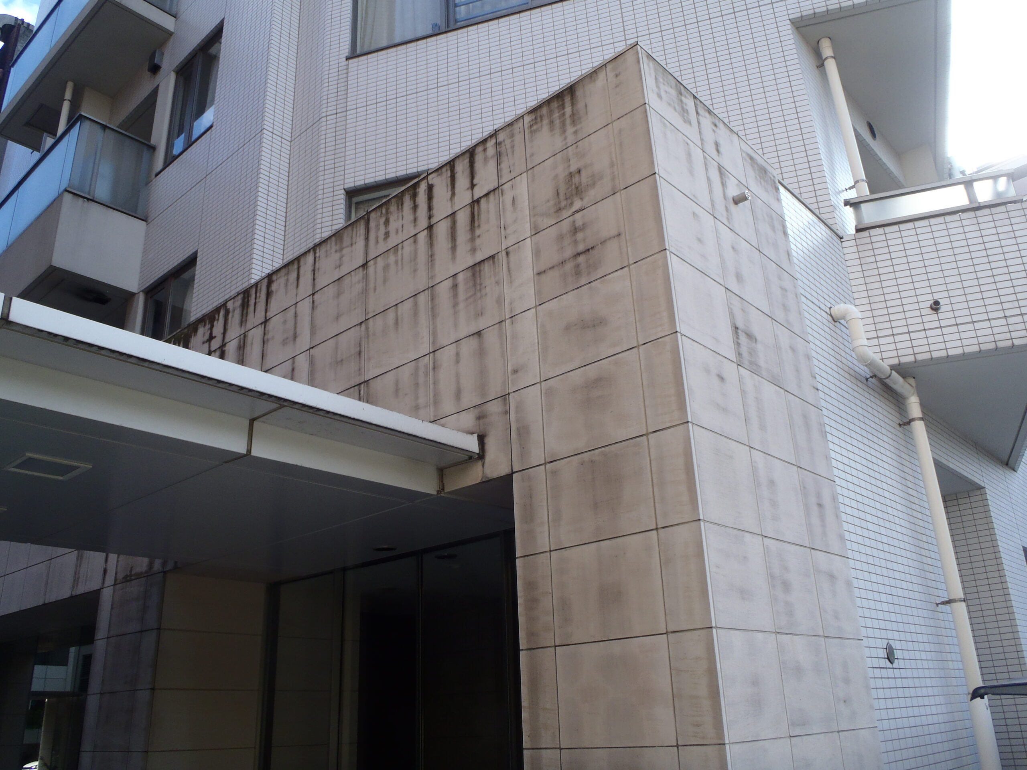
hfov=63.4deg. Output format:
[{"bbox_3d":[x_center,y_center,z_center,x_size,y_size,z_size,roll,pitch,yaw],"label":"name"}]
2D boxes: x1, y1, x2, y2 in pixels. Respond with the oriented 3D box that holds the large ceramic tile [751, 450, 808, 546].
[{"bbox_3d":[1.266,0.548,3.962,0.025,0.408,0.505,-20,-27,38],"label":"large ceramic tile"}]

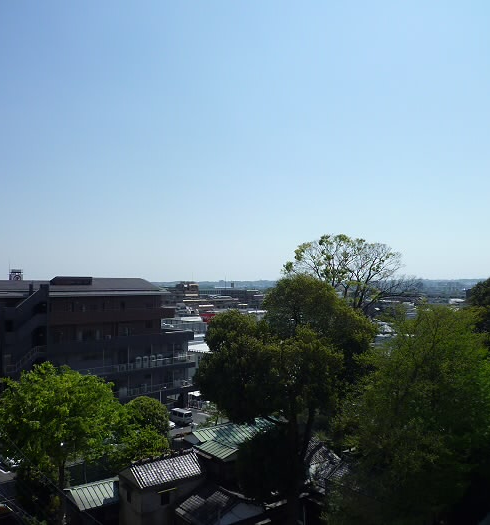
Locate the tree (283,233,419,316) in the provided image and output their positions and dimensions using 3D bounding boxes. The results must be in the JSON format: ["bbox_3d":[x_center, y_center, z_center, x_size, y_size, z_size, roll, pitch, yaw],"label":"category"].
[{"bbox_3d":[13.484,9.612,63.688,17.000,25.500,16.000,0,-2,0],"label":"tree"}]

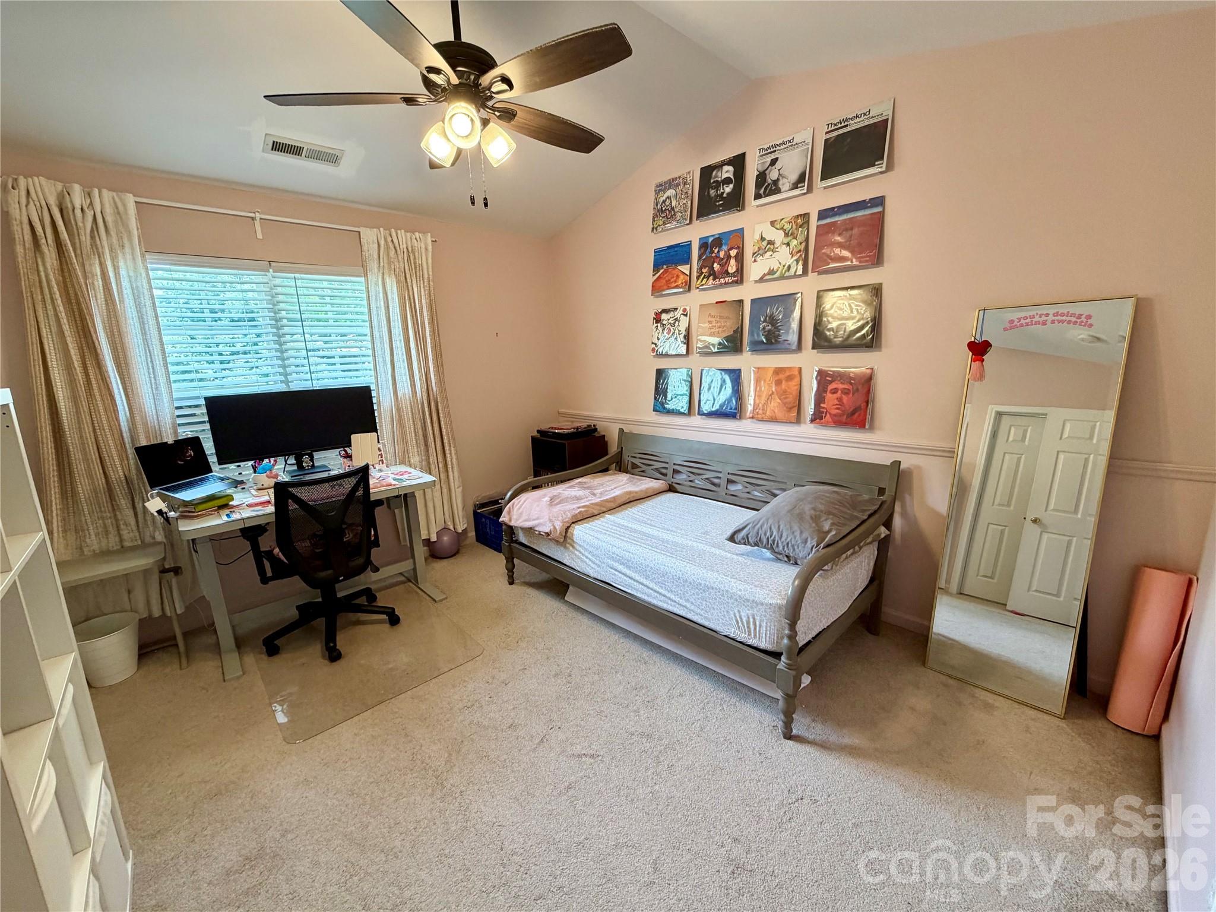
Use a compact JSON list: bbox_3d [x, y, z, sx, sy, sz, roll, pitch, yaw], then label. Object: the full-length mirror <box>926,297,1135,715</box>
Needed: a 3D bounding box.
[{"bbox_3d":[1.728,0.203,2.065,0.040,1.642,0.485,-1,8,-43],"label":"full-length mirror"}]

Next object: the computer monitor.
[{"bbox_3d":[-1.785,-0.146,2.866,0.810,0.460,0.190,-12,15,-42],"label":"computer monitor"}]

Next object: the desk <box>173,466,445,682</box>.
[{"bbox_3d":[-1.673,0.586,2.885,1.230,0.785,0.590,-12,15,-42],"label":"desk"}]

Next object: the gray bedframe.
[{"bbox_3d":[0.390,0.449,2.863,1.080,0.916,2.000,-12,15,-42],"label":"gray bedframe"}]

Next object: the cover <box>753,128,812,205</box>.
[{"bbox_3d":[0.948,-1.561,2.677,0.018,0.315,0.315,-5,12,-43],"label":"cover"}]

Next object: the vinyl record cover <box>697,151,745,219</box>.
[{"bbox_3d":[0.680,-1.608,2.959,0.018,0.315,0.315,-5,12,-43],"label":"vinyl record cover"}]

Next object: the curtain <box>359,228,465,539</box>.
[{"bbox_3d":[-1.361,-0.434,3.499,0.530,2.170,0.120,-12,15,-42],"label":"curtain"}]

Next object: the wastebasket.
[{"bbox_3d":[-2.498,0.972,2.450,0.285,0.257,0.285,-12,15,-42],"label":"wastebasket"}]

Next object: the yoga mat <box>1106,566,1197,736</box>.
[{"bbox_3d":[2.050,0.742,1.862,0.150,0.620,0.150,-12,17,-42],"label":"yoga mat"}]

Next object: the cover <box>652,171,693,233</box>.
[{"bbox_3d":[0.423,-1.657,3.227,0.018,0.315,0.315,-5,12,-43],"label":"cover"}]

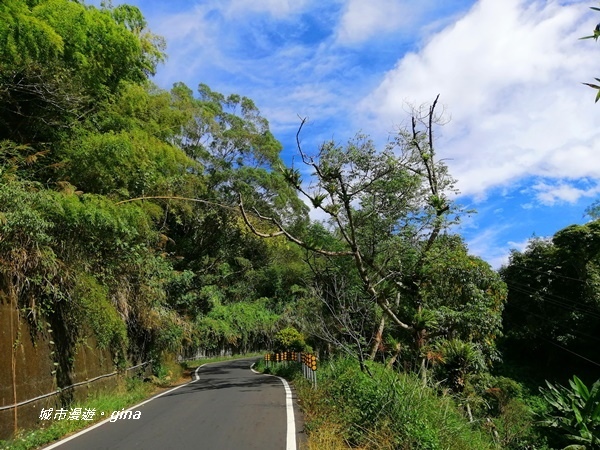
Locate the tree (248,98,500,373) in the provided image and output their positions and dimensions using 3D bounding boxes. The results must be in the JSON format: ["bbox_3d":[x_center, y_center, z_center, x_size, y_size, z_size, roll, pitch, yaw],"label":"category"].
[{"bbox_3d":[2.650,0.162,16.492,9.300,10.600,8.000,0,-15,0],"label":"tree"}]

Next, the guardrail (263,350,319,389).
[{"bbox_3d":[-0.450,6.191,19.881,1.400,1.100,13.500,2,-15,-9],"label":"guardrail"}]

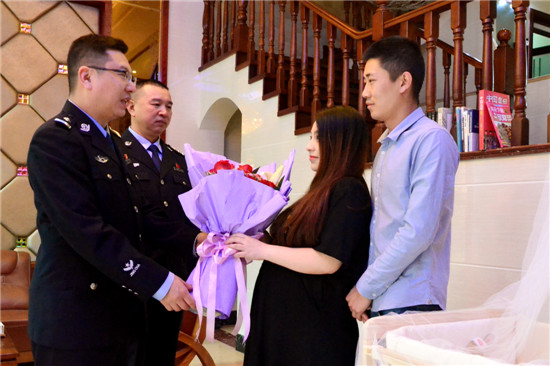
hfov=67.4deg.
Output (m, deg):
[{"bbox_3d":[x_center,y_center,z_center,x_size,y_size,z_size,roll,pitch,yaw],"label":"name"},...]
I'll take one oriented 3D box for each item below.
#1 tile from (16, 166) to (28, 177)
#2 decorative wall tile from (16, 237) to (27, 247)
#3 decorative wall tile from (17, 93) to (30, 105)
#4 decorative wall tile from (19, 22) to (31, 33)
[{"bbox_3d":[-2.142,-0.099,3.500,0.088,0.088,0.015,1,-1,-34],"label":"tile"},{"bbox_3d":[-2.145,0.504,3.492,0.088,0.088,0.015,1,-1,-34],"label":"decorative wall tile"},{"bbox_3d":[-2.137,-0.713,3.509,0.088,0.088,0.015,1,-1,-34],"label":"decorative wall tile"},{"bbox_3d":[-2.127,-1.320,3.522,0.088,0.088,0.015,1,-1,-34],"label":"decorative wall tile"}]

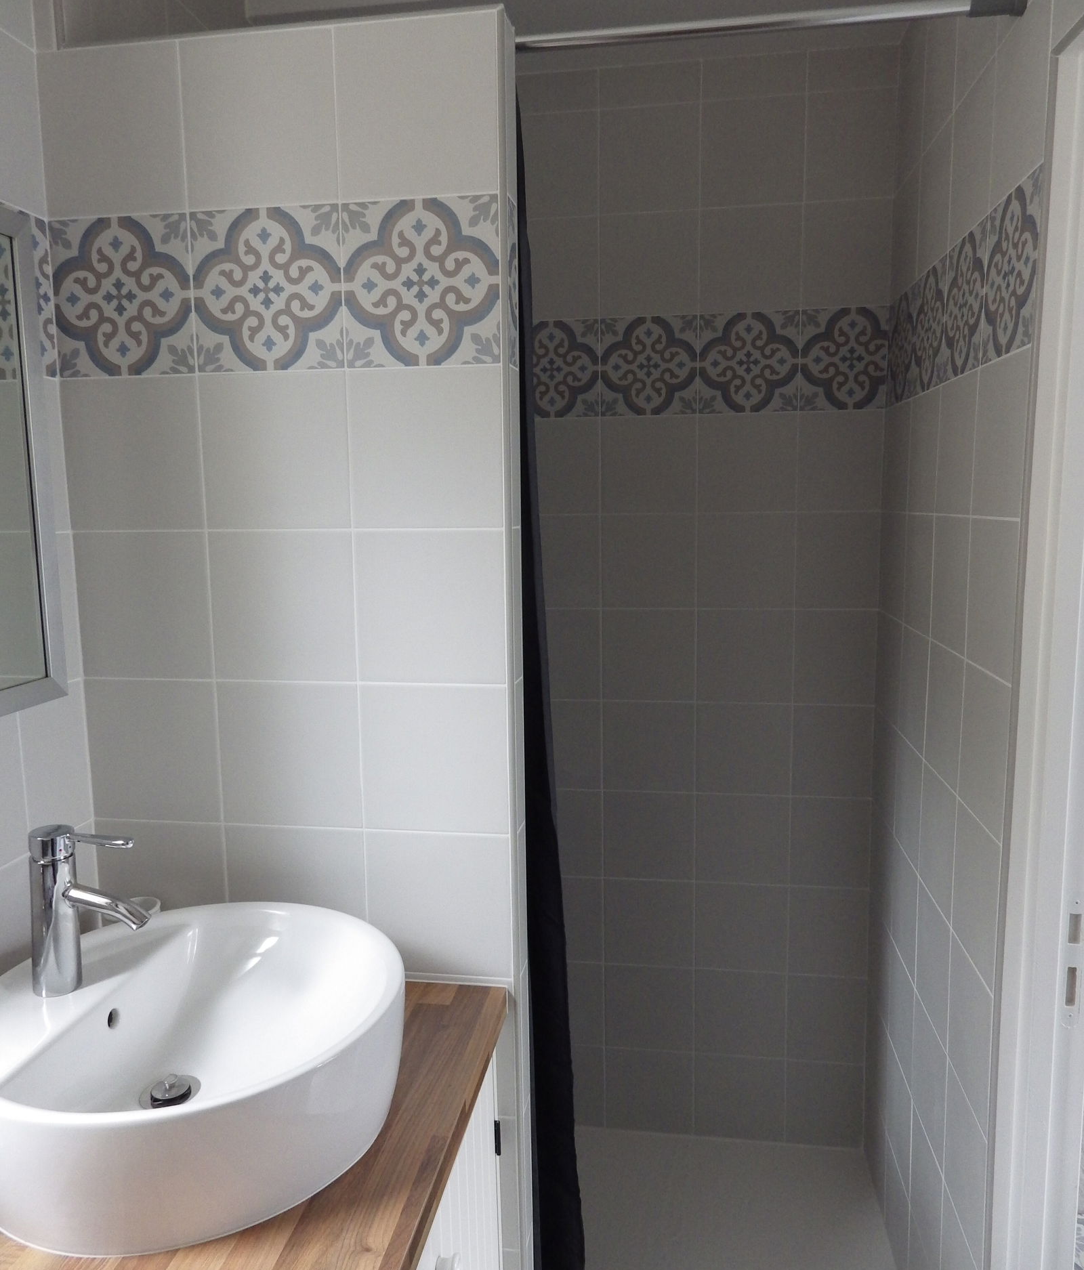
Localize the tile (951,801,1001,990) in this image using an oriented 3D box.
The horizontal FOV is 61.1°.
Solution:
[{"bbox_3d":[0.598,0.348,1.253,0.010,0.200,0.187,0,8,9],"label":"tile"}]

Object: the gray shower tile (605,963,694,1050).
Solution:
[{"bbox_3d":[0.244,0.848,2.093,0.200,0.200,0.010,0,7,9],"label":"gray shower tile"}]

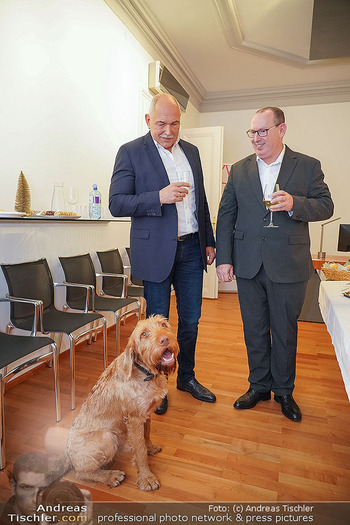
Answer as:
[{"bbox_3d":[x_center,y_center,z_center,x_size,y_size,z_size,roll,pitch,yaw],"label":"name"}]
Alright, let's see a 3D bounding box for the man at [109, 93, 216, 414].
[{"bbox_3d":[-0.073,-0.070,2.208,0.640,1.870,0.480,-2,7,-25],"label":"man"}]

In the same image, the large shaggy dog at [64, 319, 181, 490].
[{"bbox_3d":[-0.204,0.568,1.578,0.500,0.710,0.320,3,7,18],"label":"large shaggy dog"}]

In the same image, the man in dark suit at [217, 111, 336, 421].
[{"bbox_3d":[0.591,0.005,2.099,0.660,1.780,0.460,4,7,21],"label":"man in dark suit"}]

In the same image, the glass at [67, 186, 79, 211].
[{"bbox_3d":[-0.746,-0.441,2.552,0.085,0.220,0.085,4,7,19],"label":"glass"}]

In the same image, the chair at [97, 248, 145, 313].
[{"bbox_3d":[-0.426,0.316,3.292,0.560,0.840,0.550,4,7,19],"label":"chair"}]

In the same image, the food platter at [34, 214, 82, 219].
[{"bbox_3d":[-0.785,-0.314,2.338,0.290,0.035,0.290,4,7,19],"label":"food platter"}]

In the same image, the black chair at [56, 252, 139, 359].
[{"bbox_3d":[-0.601,0.368,2.790,0.560,0.840,0.550,4,7,19],"label":"black chair"}]

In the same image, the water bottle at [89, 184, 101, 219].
[{"bbox_3d":[-0.630,-0.477,2.757,0.085,0.270,0.085,1,6,0],"label":"water bottle"}]

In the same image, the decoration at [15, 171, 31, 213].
[{"bbox_3d":[-0.907,-0.417,2.086,0.094,0.260,0.094,4,7,19],"label":"decoration"}]

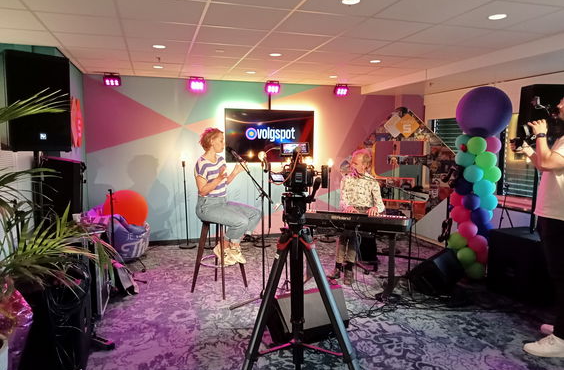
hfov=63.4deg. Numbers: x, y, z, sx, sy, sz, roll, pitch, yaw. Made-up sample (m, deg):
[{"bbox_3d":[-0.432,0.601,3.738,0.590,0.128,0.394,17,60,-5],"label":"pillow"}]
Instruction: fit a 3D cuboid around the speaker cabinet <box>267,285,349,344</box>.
[{"bbox_3d":[0.209,0.970,3.584,0.600,0.305,0.370,-2,6,-29],"label":"speaker cabinet"}]

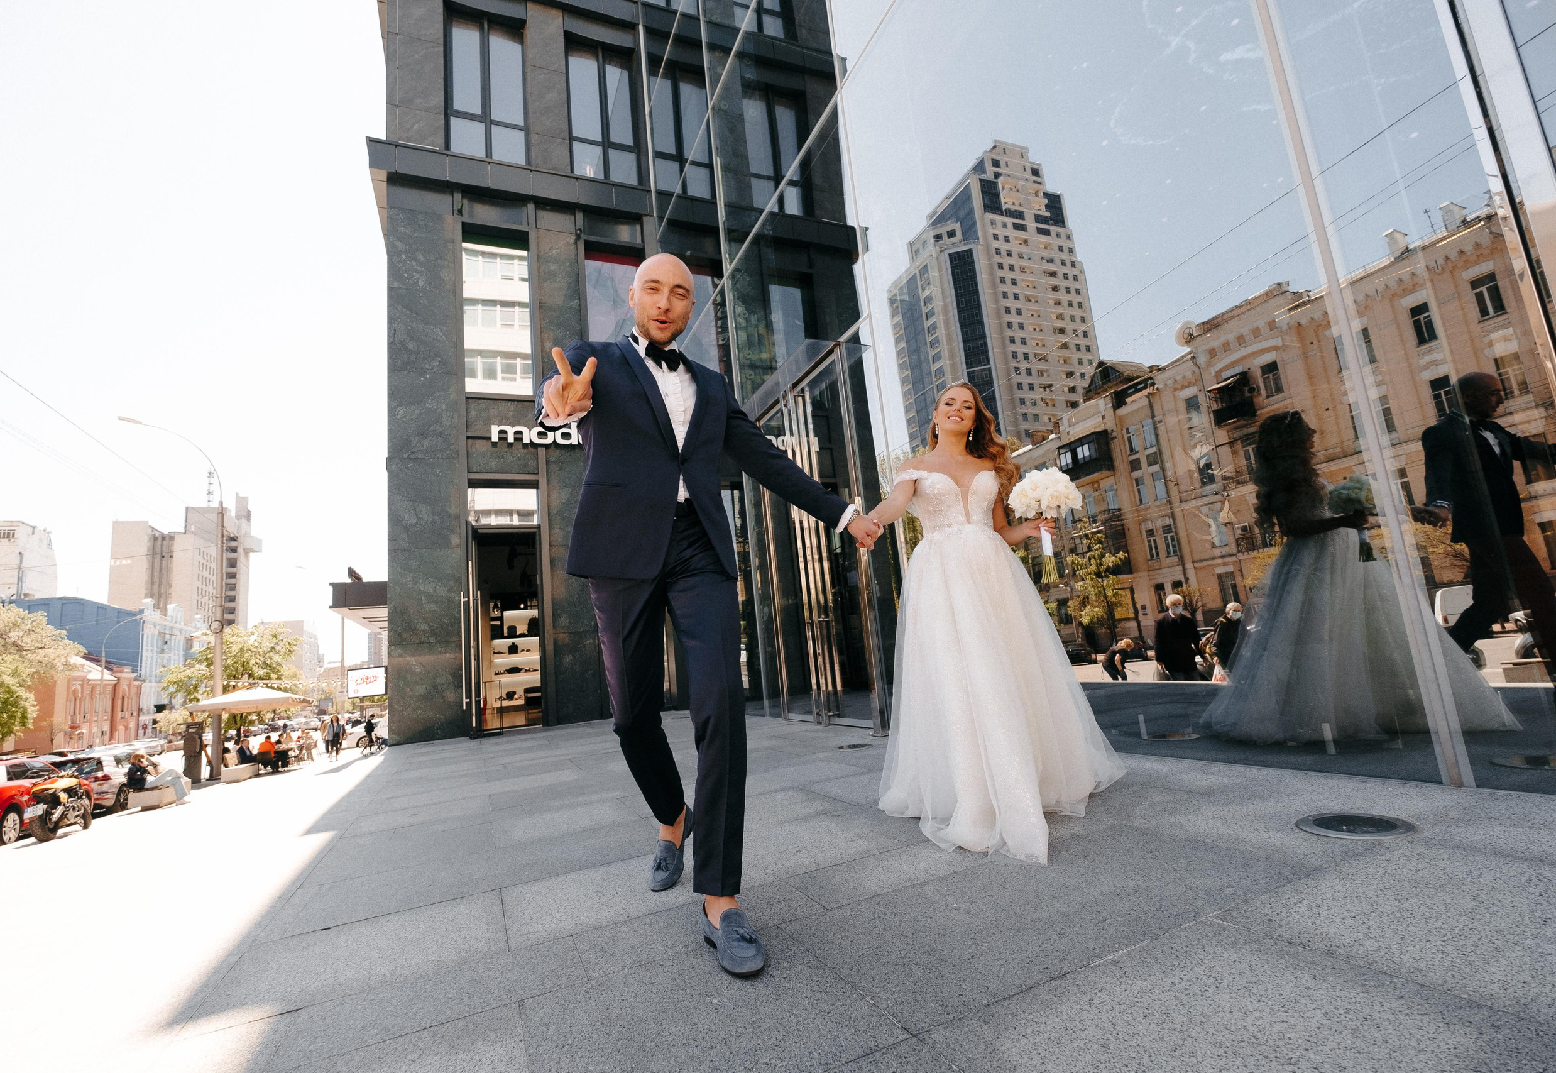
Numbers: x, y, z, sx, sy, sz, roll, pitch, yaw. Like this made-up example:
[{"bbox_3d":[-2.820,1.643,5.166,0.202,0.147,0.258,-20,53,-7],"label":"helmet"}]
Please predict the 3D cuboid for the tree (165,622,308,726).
[{"bbox_3d":[-24.904,7.216,30.898,5.100,6.402,5.100,-2,-10,-24],"label":"tree"}]

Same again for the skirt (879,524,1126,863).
[{"bbox_3d":[0.925,0.483,2.628,1.100,1.077,1.229,-4,-9,-8],"label":"skirt"}]

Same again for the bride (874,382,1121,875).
[{"bbox_3d":[0.853,0.207,2.668,1.191,1.646,1.229,-4,-9,-8],"label":"bride"}]

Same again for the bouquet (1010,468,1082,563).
[{"bbox_3d":[0.986,-0.062,2.462,0.280,0.420,0.280,-4,-9,-8],"label":"bouquet"}]

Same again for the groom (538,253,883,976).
[{"bbox_3d":[-0.106,0.084,1.900,1.051,1.829,1.196,-2,-10,-20],"label":"groom"}]

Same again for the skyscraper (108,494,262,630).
[{"bbox_3d":[-156.511,20.693,177.903,20.000,59.582,30.000,-2,-10,-24],"label":"skyscraper"}]

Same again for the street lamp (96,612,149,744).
[{"bbox_3d":[-40.788,9.229,41.730,2.300,8.671,0.350,-2,-10,-24],"label":"street lamp"}]

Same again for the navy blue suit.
[{"bbox_3d":[-0.187,0.178,1.931,0.912,1.471,0.915,-2,-10,-20],"label":"navy blue suit"}]

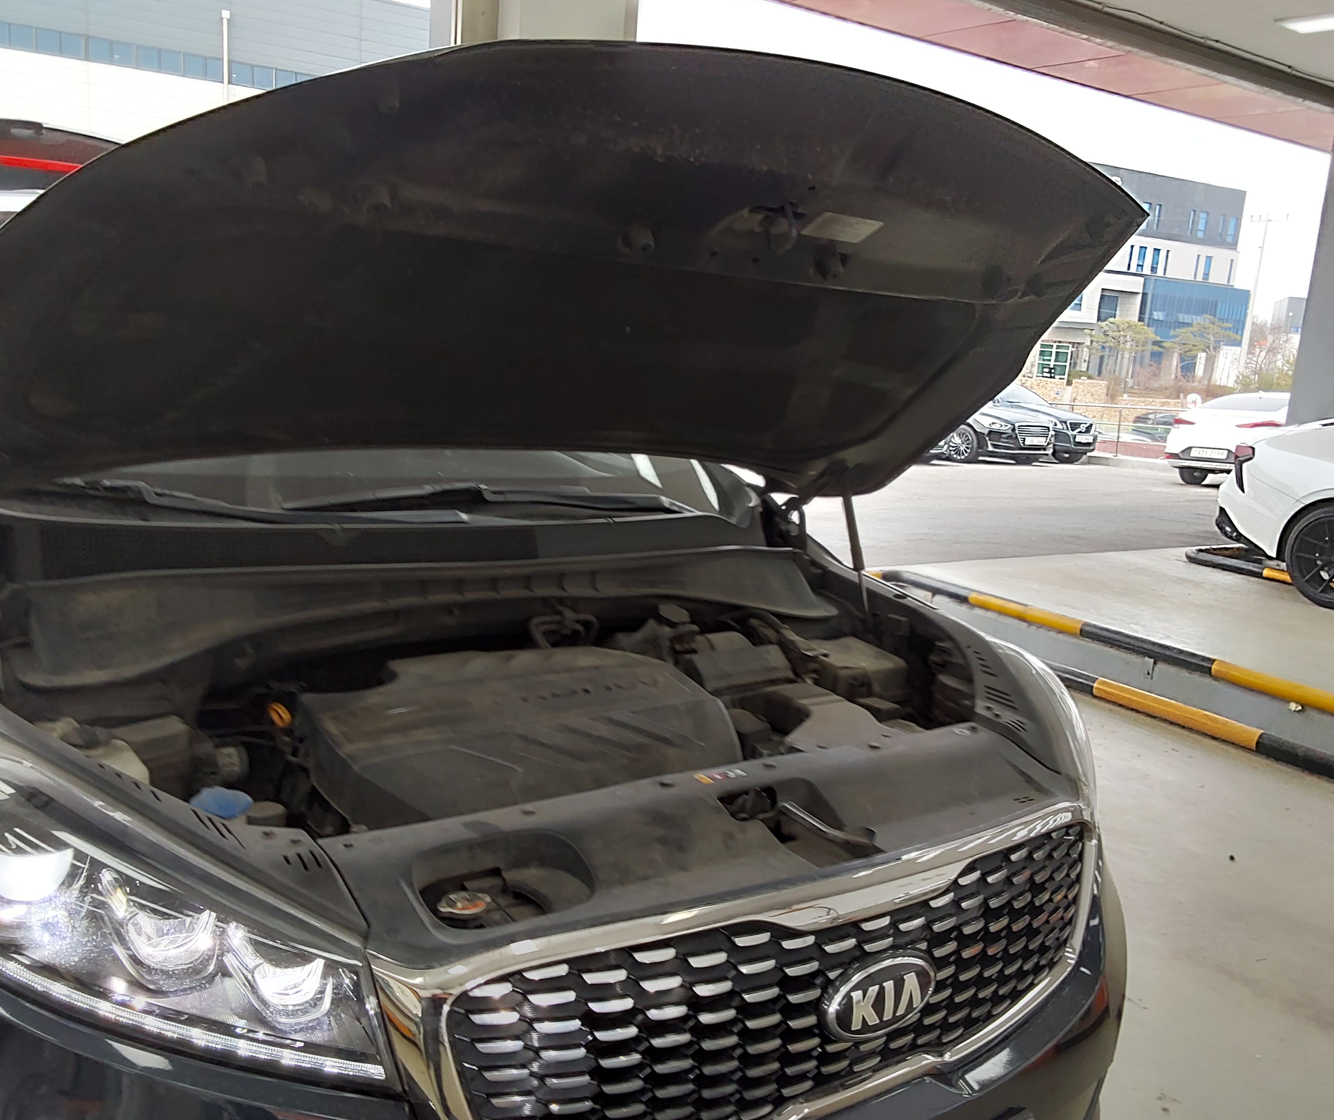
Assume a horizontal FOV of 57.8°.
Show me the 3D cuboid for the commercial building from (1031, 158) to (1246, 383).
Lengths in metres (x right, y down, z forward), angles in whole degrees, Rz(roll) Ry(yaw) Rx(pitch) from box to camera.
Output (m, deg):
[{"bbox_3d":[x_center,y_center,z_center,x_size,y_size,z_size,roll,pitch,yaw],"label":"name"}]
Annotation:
[{"bbox_3d":[32.874,-24.442,104.291,29.000,16.800,15.000,-1,12,-27],"label":"commercial building"}]

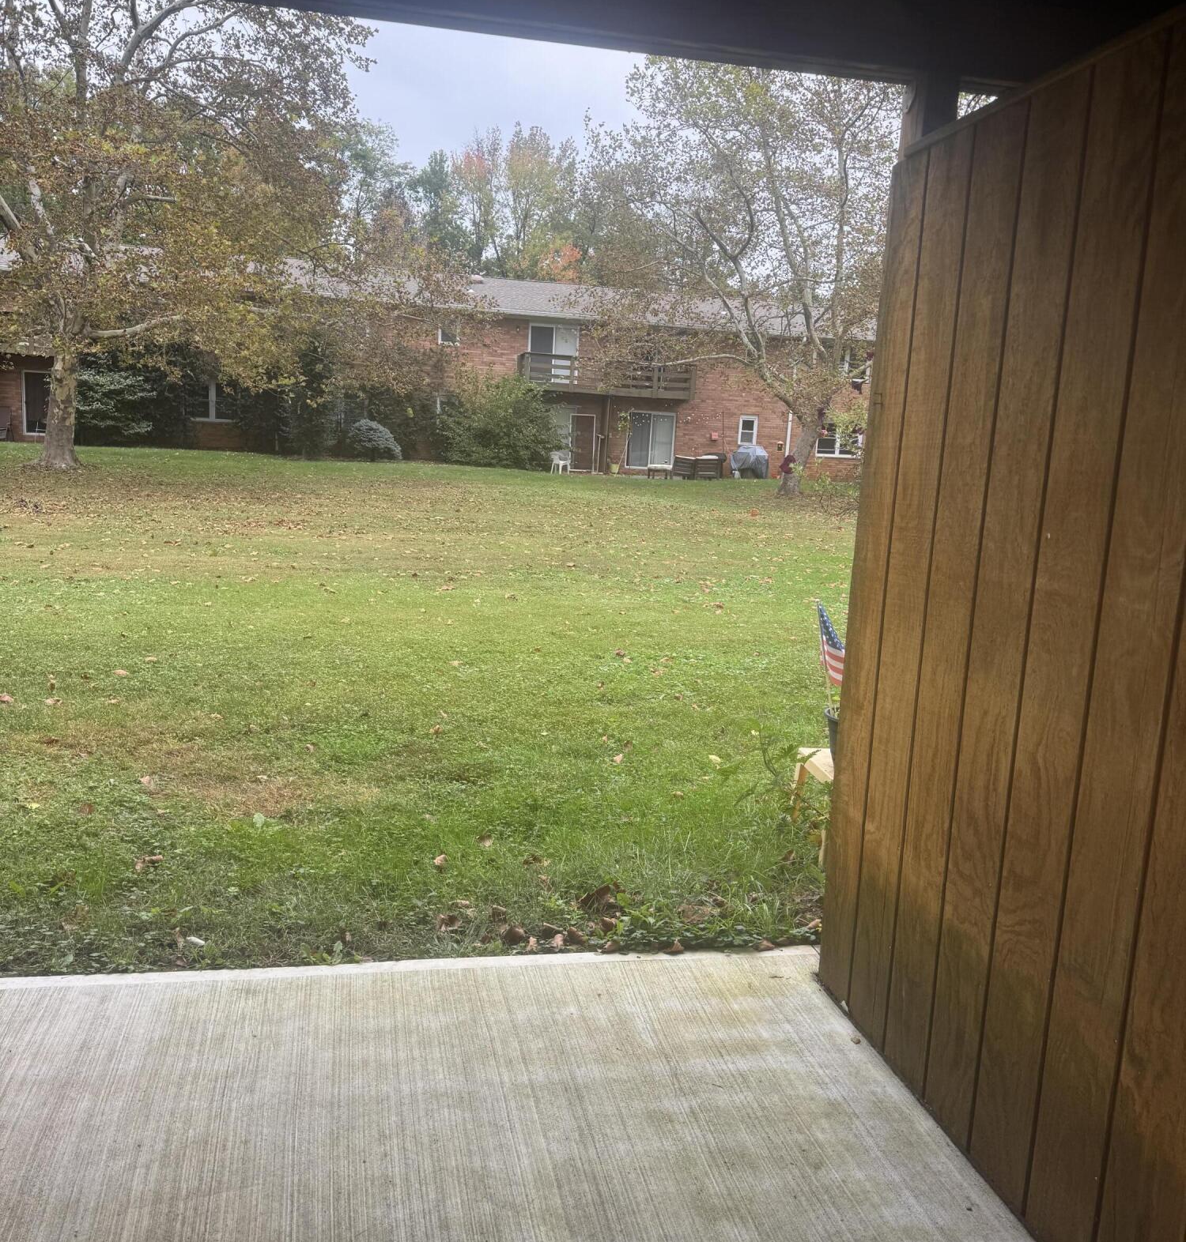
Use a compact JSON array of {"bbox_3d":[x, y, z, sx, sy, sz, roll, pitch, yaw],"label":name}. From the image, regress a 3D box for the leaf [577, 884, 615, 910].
[{"bbox_3d":[0.010,0.909,3.600,0.118,0.060,0.080,3,9,0],"label":"leaf"}]

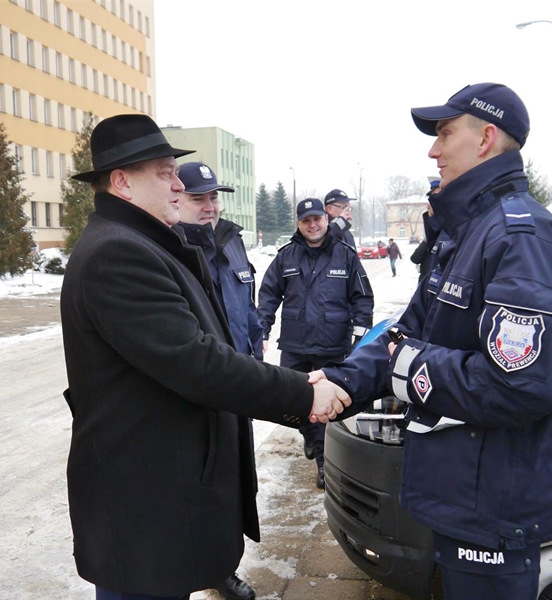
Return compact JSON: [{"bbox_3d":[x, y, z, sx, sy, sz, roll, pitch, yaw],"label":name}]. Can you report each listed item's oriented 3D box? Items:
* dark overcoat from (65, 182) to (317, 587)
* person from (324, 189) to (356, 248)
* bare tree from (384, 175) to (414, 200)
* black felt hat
[{"bbox_3d":[-0.209,0.206,1.530,0.580,0.940,0.560,0,5,2],"label":"dark overcoat"},{"bbox_3d":[0.447,0.161,4.700,0.450,1.920,0.600,3,7,37],"label":"person"},{"bbox_3d":[26.503,-19.452,140.000,6.300,15.400,6.300,-1,5,0],"label":"bare tree"},{"bbox_3d":[-0.334,-0.355,1.540,0.300,0.133,0.270,-12,5,1],"label":"black felt hat"}]

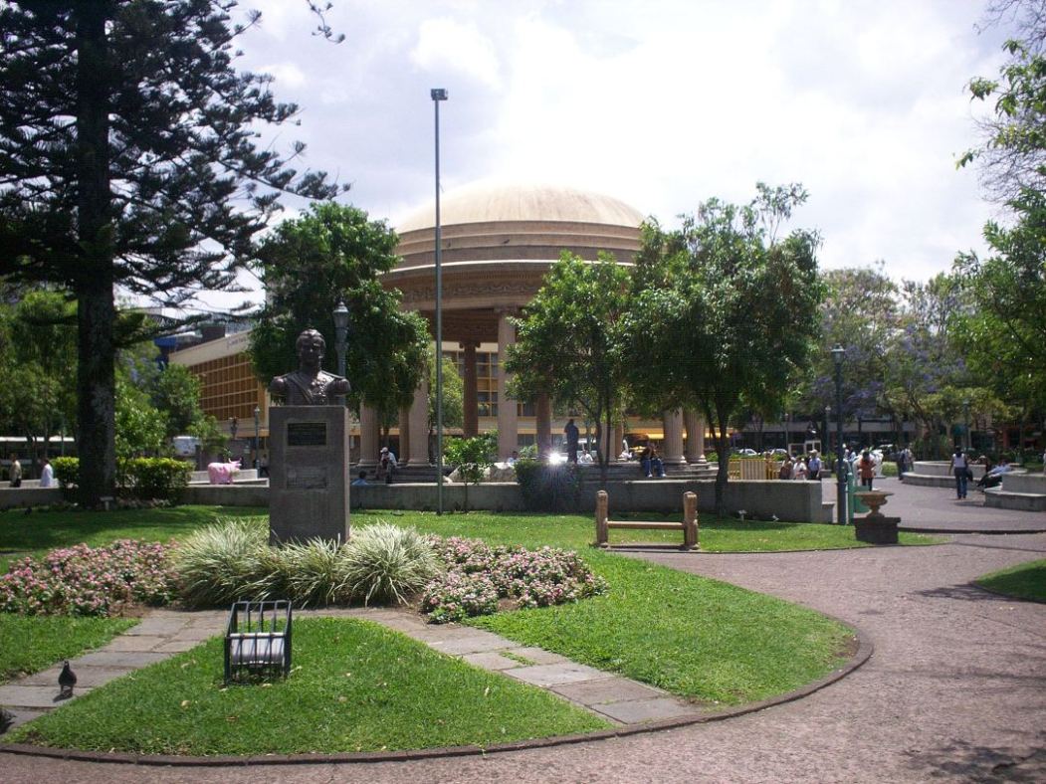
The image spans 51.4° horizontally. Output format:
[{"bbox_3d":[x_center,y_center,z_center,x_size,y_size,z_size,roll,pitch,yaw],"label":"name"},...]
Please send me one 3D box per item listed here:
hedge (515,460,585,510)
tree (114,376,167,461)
[{"bbox_3d":[0.553,2.014,23.431,1.500,1.180,1.050,0,-3,0],"label":"hedge"},{"bbox_3d":[-8.666,1.084,24.275,1.600,2.820,1.600,0,-3,0],"label":"tree"}]

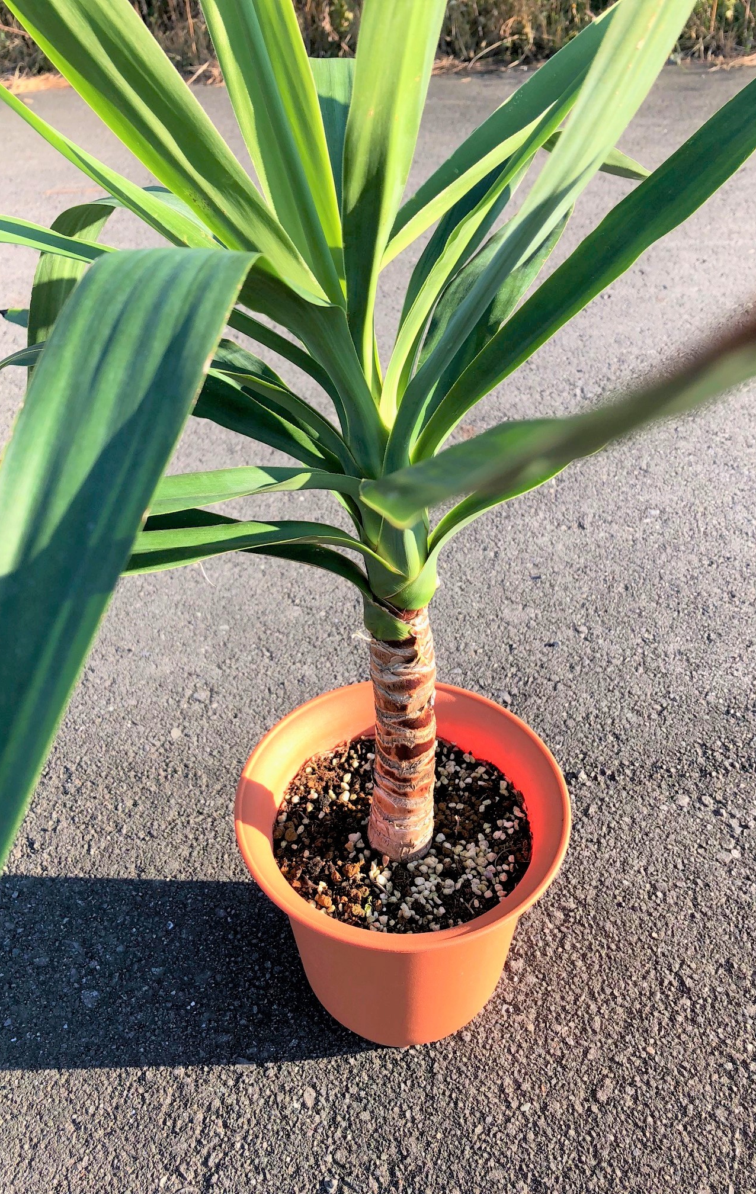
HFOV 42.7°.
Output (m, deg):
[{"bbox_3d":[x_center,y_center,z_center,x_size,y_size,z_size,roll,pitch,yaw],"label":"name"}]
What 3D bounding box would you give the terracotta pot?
[{"bbox_3d":[0.019,0.219,0.740,0.232,0.208,0.232,-1,40,1],"label":"terracotta pot"}]

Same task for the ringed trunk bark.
[{"bbox_3d":[0.015,0.090,0.619,0.043,0.208,0.043,-2,40,0],"label":"ringed trunk bark"}]

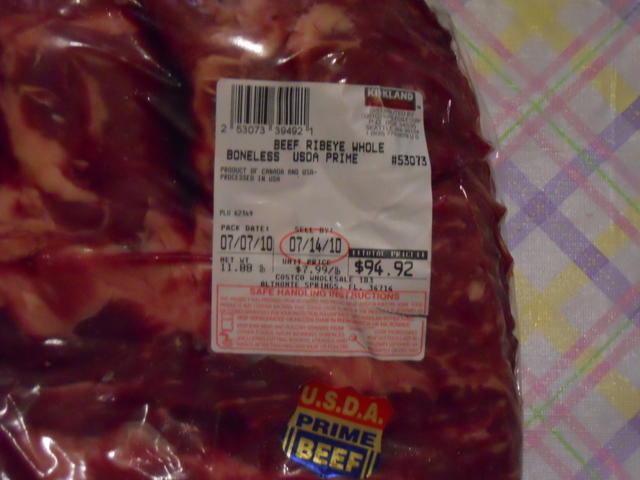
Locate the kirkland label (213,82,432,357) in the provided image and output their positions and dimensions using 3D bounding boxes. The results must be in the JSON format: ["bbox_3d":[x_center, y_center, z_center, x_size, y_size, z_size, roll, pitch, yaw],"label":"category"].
[{"bbox_3d":[0.001,-0.006,0.362,0.067,0.006,0.085,2,85,-3],"label":"kirkland label"}]

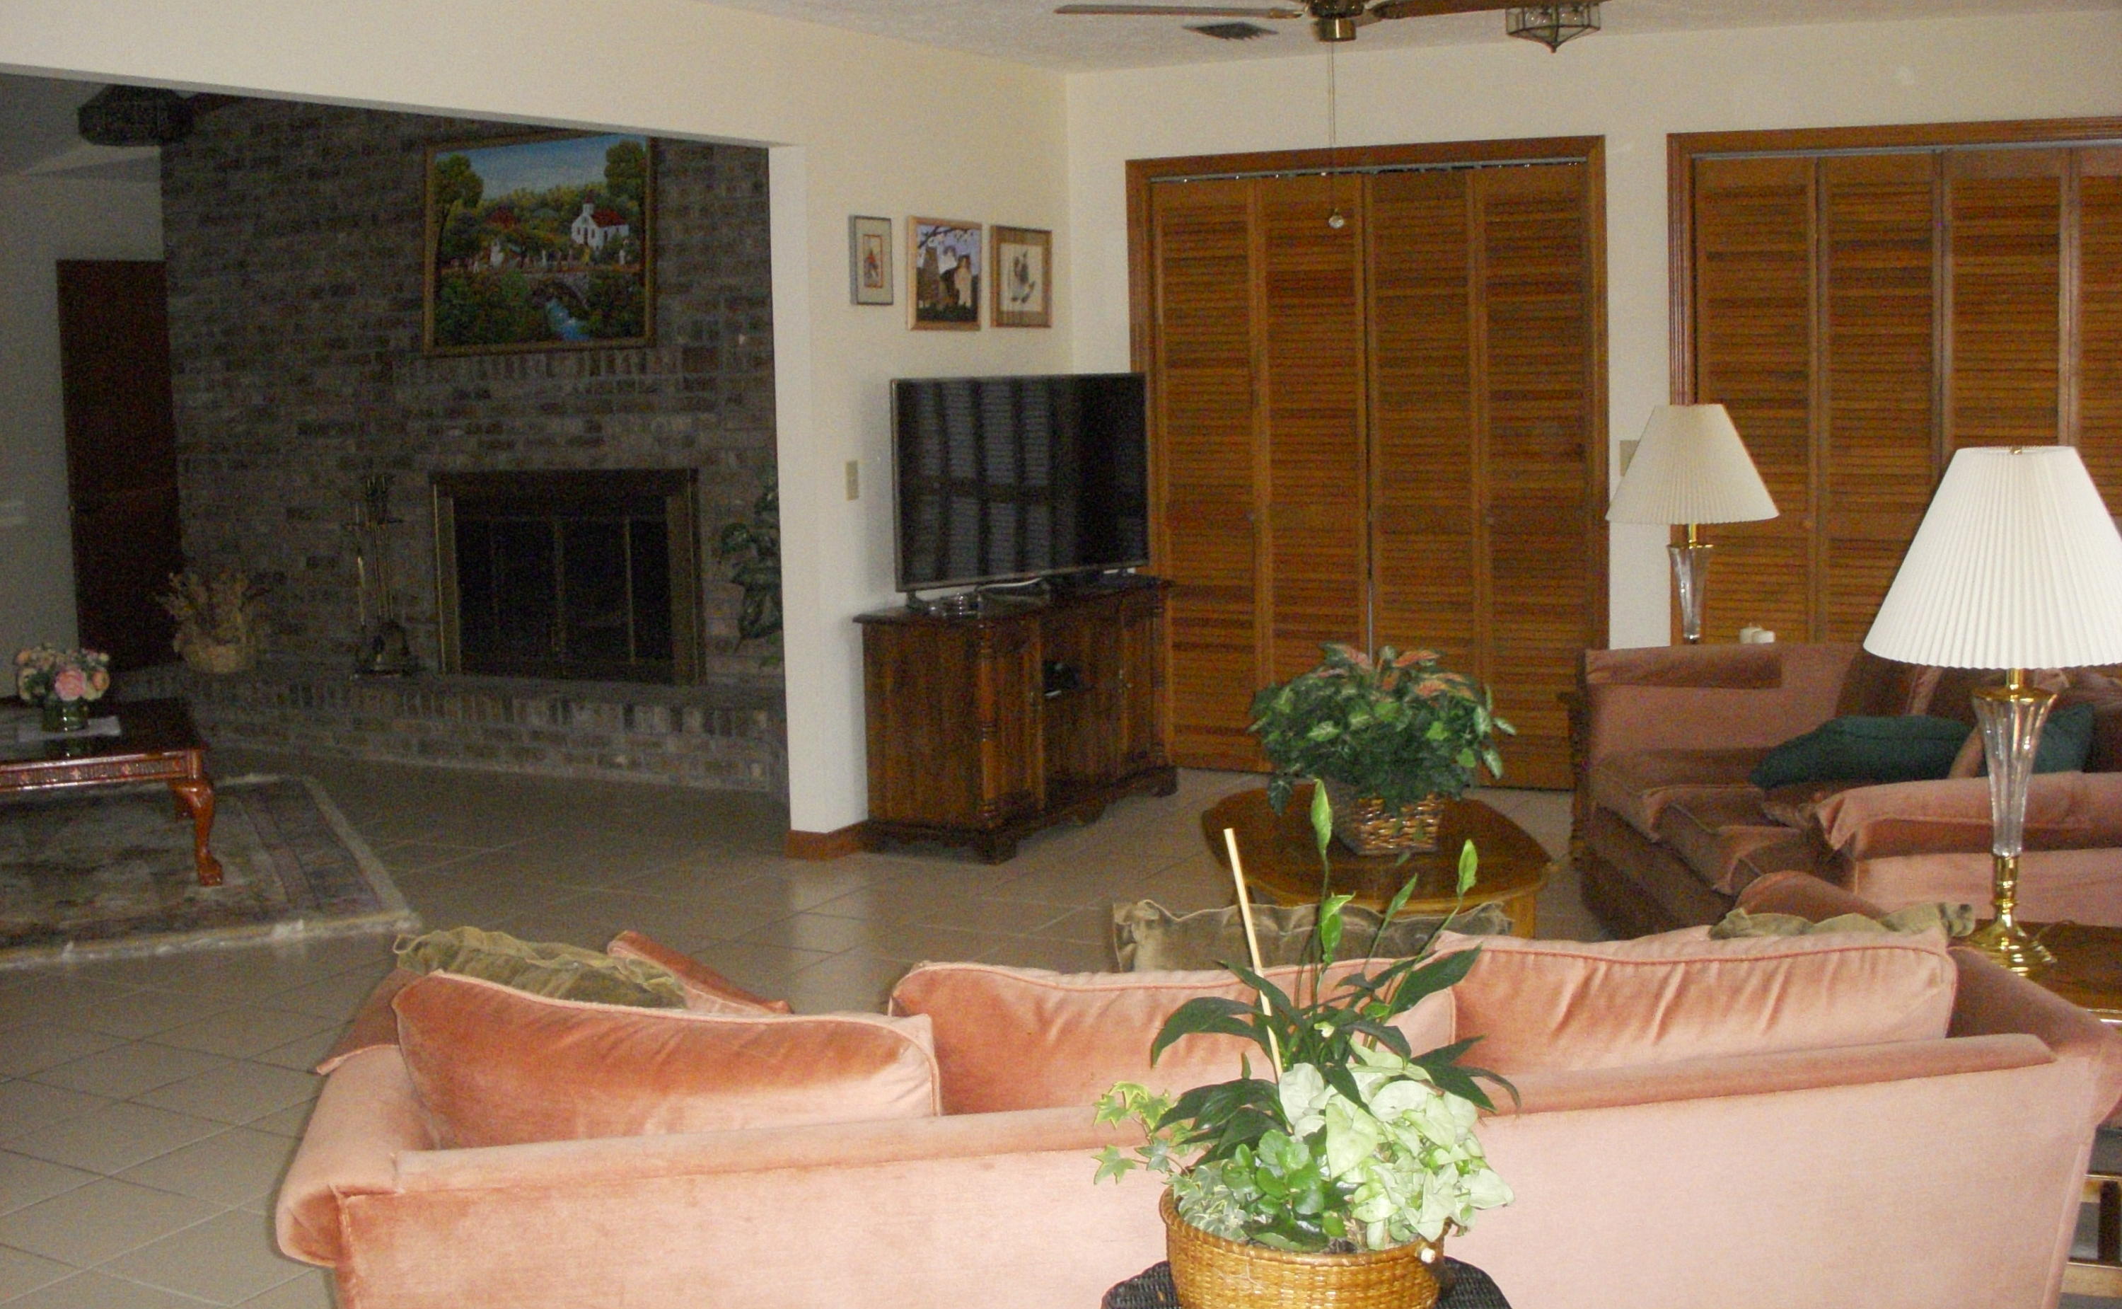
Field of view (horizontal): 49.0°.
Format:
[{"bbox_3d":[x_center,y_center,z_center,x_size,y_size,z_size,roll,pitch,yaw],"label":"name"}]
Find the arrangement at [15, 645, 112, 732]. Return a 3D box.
[{"bbox_3d":[-2.965,0.100,6.880,0.270,0.245,0.265,-4,8,-23],"label":"arrangement"}]

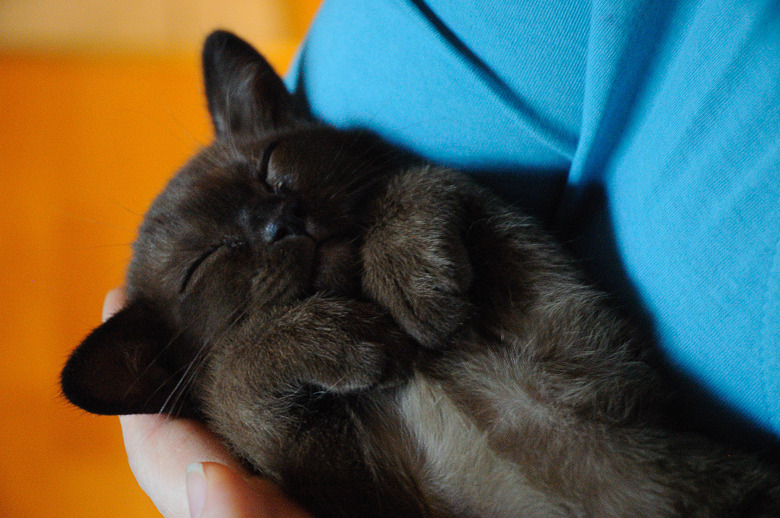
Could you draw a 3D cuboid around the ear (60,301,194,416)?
[{"bbox_3d":[-0.074,0.031,0.630,0.032,0.034,0.016,-22,15,5],"label":"ear"}]

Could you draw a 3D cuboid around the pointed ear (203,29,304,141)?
[{"bbox_3d":[-0.041,-0.049,0.645,0.029,0.033,0.016,-14,-8,-25],"label":"pointed ear"}]

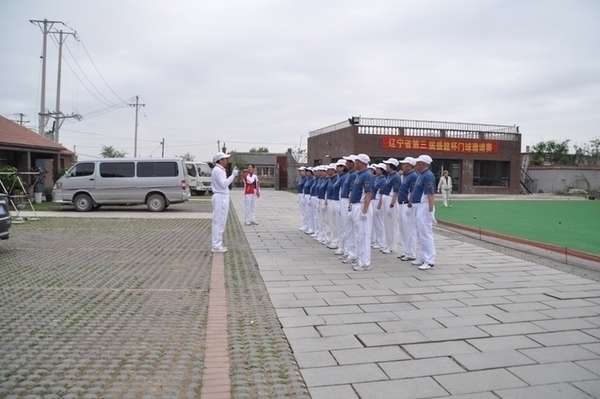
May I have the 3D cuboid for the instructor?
[{"bbox_3d":[-1.383,0.067,8.147,0.500,1.770,0.500,0,3,-8],"label":"instructor"}]

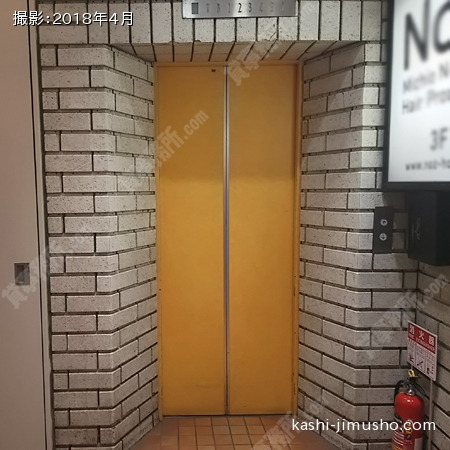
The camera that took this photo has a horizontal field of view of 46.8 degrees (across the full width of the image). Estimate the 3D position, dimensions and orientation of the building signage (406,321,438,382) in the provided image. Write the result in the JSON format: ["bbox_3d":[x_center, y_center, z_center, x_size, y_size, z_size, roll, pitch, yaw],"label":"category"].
[{"bbox_3d":[0.931,0.591,2.460,0.010,0.209,0.246,-1,6,-10],"label":"building signage"}]

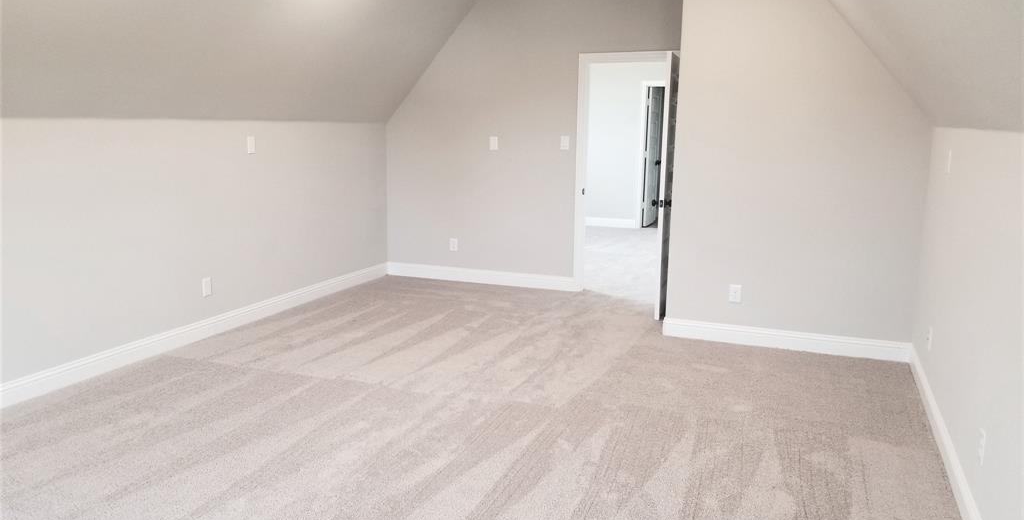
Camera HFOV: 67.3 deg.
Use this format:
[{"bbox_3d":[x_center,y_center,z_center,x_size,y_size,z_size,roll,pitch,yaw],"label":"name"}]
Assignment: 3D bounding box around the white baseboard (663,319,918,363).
[{"bbox_3d":[1.855,0.548,5.312,1.614,0.131,0.018,5,11,21],"label":"white baseboard"}]

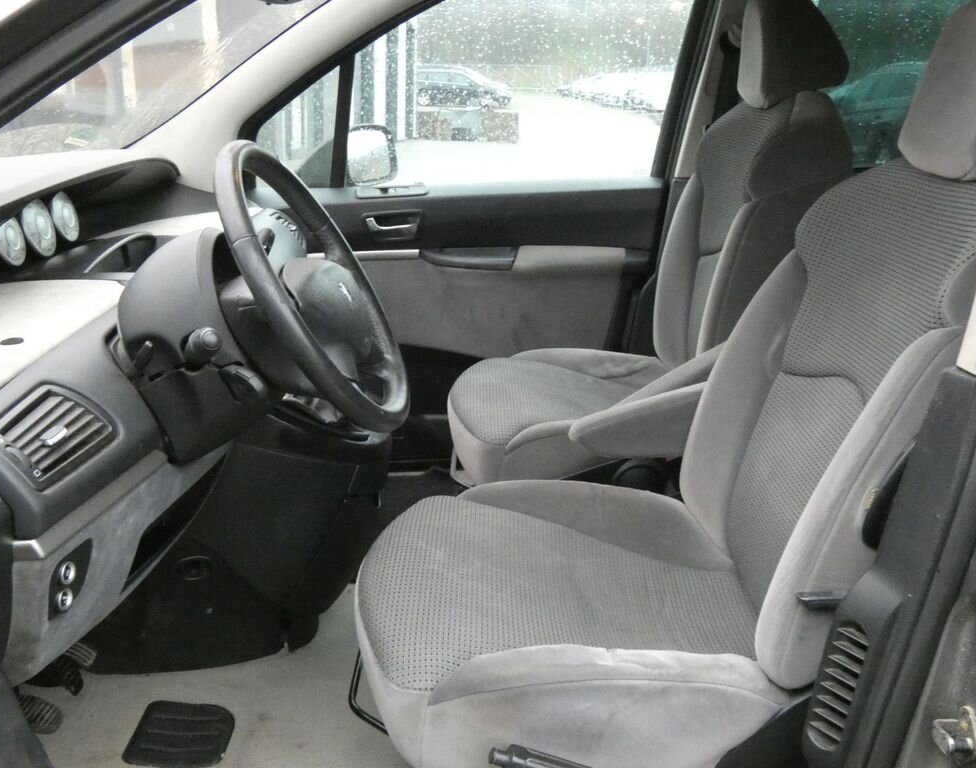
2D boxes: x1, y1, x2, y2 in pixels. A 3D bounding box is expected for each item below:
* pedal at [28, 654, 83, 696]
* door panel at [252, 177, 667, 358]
[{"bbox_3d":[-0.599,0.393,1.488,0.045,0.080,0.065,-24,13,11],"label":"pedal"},{"bbox_3d":[-0.082,-0.222,2.480,0.975,0.500,0.130,0,17,5],"label":"door panel"}]

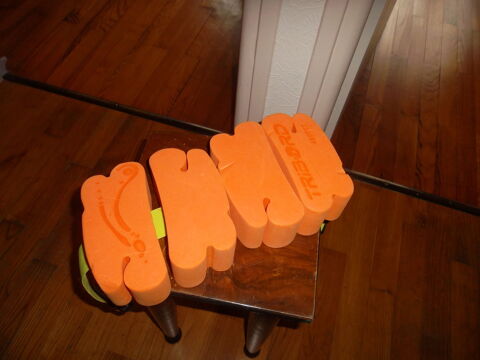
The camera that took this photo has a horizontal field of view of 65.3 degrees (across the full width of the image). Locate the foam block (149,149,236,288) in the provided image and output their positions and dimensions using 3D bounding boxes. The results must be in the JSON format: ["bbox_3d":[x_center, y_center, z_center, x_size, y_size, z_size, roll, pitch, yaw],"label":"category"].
[{"bbox_3d":[-0.068,0.048,0.565,0.098,0.071,0.200,-12,57,-12],"label":"foam block"}]

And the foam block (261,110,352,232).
[{"bbox_3d":[0.107,-0.019,0.624,0.090,0.071,0.198,-15,58,-14],"label":"foam block"}]

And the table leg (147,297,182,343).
[{"bbox_3d":[-0.145,0.270,0.737,0.058,0.375,0.058,10,56,3],"label":"table leg"}]

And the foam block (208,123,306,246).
[{"bbox_3d":[0.018,0.009,0.599,0.099,0.071,0.199,-15,58,-14],"label":"foam block"}]

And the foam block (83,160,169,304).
[{"bbox_3d":[-0.143,0.071,0.467,0.082,0.061,0.177,-14,59,-12],"label":"foam block"}]

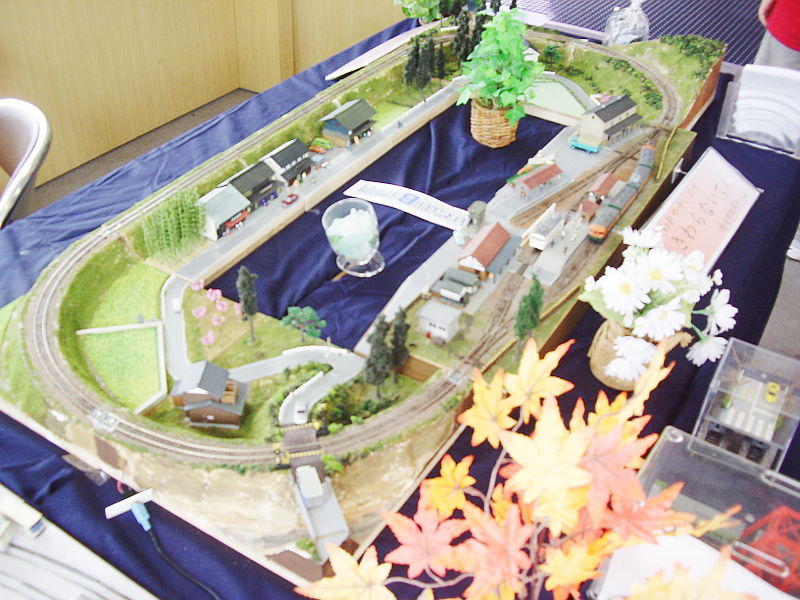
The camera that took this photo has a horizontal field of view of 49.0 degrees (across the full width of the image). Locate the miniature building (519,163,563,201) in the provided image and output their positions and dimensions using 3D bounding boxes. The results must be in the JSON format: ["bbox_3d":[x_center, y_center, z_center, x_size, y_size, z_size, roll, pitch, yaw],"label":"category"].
[{"bbox_3d":[0.206,-0.180,1.321,0.034,0.027,0.081,29,44,30],"label":"miniature building"}]

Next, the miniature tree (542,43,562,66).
[{"bbox_3d":[0.302,-0.484,1.739,0.038,0.042,0.036,21,41,22],"label":"miniature tree"}]

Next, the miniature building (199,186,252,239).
[{"bbox_3d":[-0.248,-0.122,1.184,0.063,0.044,0.069,22,42,22],"label":"miniature building"}]

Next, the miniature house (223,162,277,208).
[{"bbox_3d":[-0.221,-0.173,1.312,0.058,0.038,0.074,21,41,22],"label":"miniature house"}]

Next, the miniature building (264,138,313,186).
[{"bbox_3d":[-0.165,-0.204,1.294,0.049,0.043,0.065,23,42,23],"label":"miniature building"}]

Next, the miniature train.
[{"bbox_3d":[0.320,-0.153,1.232,0.027,0.027,0.249,20,41,20],"label":"miniature train"}]

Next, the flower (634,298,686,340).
[{"bbox_3d":[0.246,0.018,0.833,0.047,0.020,0.044,-5,75,-8],"label":"flower"}]

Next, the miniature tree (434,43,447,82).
[{"bbox_3d":[0.080,-0.446,1.656,0.023,0.082,0.023,21,41,22],"label":"miniature tree"}]

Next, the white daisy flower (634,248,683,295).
[{"bbox_3d":[0.245,-0.027,0.832,0.045,0.045,0.018,-2,5,-4],"label":"white daisy flower"}]

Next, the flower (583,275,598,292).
[{"bbox_3d":[0.182,-0.016,0.840,0.015,0.016,0.011,26,7,32],"label":"flower"}]

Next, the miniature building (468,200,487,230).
[{"bbox_3d":[0.099,-0.107,1.097,0.017,0.022,0.022,19,39,24],"label":"miniature building"}]

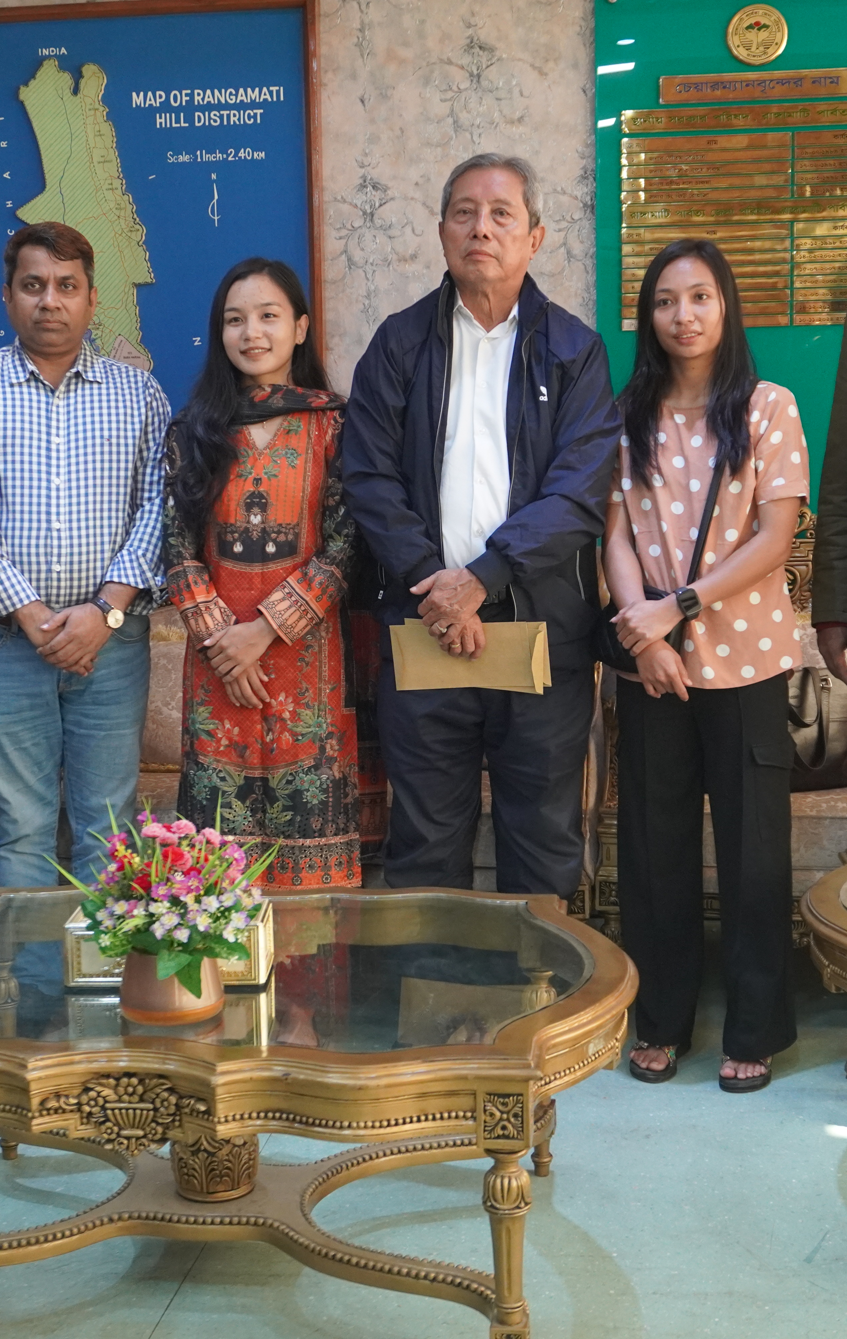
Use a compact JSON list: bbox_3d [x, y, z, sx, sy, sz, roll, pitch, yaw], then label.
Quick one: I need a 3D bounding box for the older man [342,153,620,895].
[{"bbox_3d":[0.116,-0.106,3.261,0.510,1.693,0.360,-1,7,3],"label":"older man"}]

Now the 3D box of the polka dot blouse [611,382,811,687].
[{"bbox_3d":[0.519,-0.248,3.134,0.370,0.555,0.250,1,7,14],"label":"polka dot blouse"}]

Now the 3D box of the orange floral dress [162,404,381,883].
[{"bbox_3d":[-0.277,-0.042,3.135,0.386,0.906,0.270,-1,7,-1],"label":"orange floral dress"}]

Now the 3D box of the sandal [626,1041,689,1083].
[{"bbox_3d":[0.445,0.706,3.249,0.095,0.075,0.240,1,7,17],"label":"sandal"}]

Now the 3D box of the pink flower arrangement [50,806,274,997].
[{"bbox_3d":[-0.333,0.285,2.204,0.269,0.228,0.245,0,7,6],"label":"pink flower arrangement"}]

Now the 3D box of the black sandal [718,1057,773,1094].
[{"bbox_3d":[0.583,0.704,3.184,0.098,0.070,0.235,-1,7,3],"label":"black sandal"}]

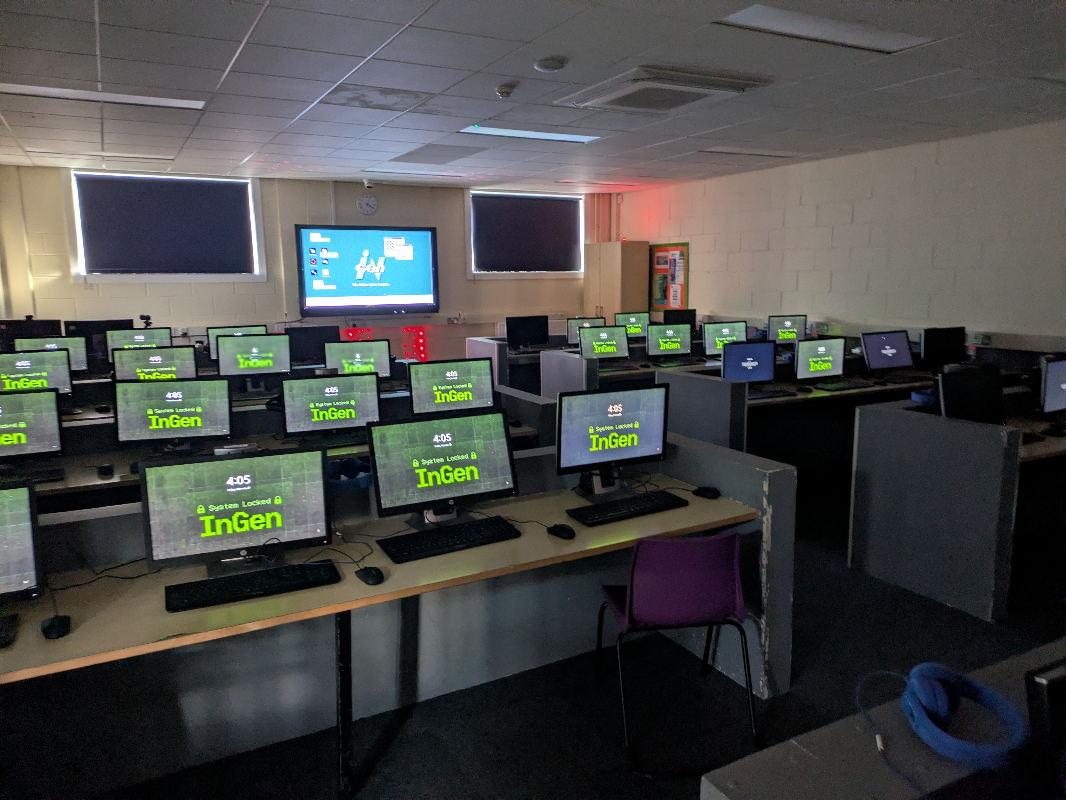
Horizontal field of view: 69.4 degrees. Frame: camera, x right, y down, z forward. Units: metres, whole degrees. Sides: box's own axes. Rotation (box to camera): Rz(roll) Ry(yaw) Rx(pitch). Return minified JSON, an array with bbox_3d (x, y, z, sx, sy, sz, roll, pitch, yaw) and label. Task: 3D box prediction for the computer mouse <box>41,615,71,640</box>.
[{"bbox_3d":[-1.177,0.559,1.899,0.062,0.036,0.104,-5,11,-25],"label":"computer mouse"}]

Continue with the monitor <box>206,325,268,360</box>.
[{"bbox_3d":[-2.655,-0.507,6.949,0.513,0.313,0.048,-5,3,-26],"label":"monitor"}]

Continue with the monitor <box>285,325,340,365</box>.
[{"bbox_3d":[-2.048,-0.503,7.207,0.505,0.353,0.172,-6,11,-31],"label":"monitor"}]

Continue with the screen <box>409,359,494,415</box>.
[{"bbox_3d":[-0.466,-0.071,4.433,0.513,0.313,0.048,-5,2,-26],"label":"screen"}]

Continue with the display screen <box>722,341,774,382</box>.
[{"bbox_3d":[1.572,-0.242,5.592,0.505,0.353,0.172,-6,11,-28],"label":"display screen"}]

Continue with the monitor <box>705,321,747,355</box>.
[{"bbox_3d":[1.797,-0.570,7.212,0.530,0.325,0.060,-5,4,-27],"label":"monitor"}]

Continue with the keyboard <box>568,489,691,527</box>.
[{"bbox_3d":[0.349,0.391,2.792,0.445,0.028,0.145,-6,11,-30],"label":"keyboard"}]

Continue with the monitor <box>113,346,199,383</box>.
[{"bbox_3d":[-2.574,-0.205,5.266,0.512,0.312,0.060,-5,6,-27],"label":"monitor"}]

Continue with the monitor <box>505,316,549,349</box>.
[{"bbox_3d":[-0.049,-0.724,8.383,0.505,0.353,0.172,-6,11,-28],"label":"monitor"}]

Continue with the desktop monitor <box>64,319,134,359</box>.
[{"bbox_3d":[-3.964,-0.564,7.076,0.548,0.330,0.050,-6,11,-28],"label":"desktop monitor"}]

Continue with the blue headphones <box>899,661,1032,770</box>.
[{"bbox_3d":[0.676,0.491,1.199,0.155,0.072,0.172,-9,13,-40],"label":"blue headphones"}]

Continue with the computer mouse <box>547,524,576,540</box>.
[{"bbox_3d":[0.091,0.425,2.496,0.106,0.036,0.061,8,13,41],"label":"computer mouse"}]

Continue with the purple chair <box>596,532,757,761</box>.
[{"bbox_3d":[0.498,0.769,2.724,0.445,0.745,0.475,-2,10,-8],"label":"purple chair"}]

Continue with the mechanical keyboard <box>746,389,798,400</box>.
[{"bbox_3d":[1.562,-0.036,5.187,0.455,0.030,0.148,-5,10,-24],"label":"mechanical keyboard"}]

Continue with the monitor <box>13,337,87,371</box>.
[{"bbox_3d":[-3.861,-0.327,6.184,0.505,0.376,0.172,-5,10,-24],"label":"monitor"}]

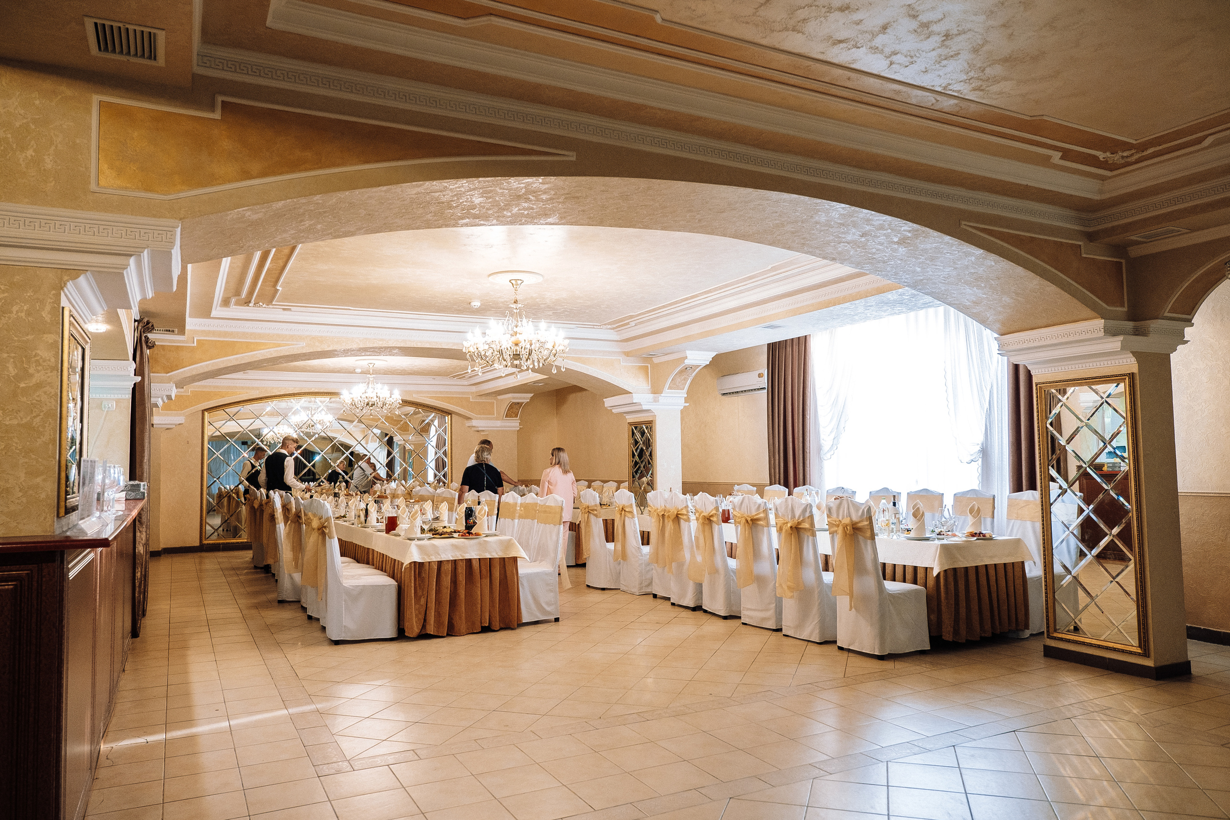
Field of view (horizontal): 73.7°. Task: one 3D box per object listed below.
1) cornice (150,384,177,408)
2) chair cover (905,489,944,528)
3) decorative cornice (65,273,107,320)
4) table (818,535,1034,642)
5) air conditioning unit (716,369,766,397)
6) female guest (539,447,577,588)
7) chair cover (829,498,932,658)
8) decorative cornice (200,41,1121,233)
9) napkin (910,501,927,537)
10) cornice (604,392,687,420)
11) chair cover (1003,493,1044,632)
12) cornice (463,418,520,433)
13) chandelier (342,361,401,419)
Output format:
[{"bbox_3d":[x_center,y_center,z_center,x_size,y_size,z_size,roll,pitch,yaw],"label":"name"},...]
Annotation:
[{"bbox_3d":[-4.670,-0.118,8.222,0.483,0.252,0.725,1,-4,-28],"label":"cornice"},{"bbox_3d":[2.716,1.288,7.595,0.570,1.080,0.460,1,-4,-28],"label":"chair cover"},{"bbox_3d":[-1.926,-0.400,3.005,0.090,0.080,0.720,1,-4,-27],"label":"decorative cornice"},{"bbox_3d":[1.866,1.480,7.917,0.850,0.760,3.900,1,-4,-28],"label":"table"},{"bbox_3d":[1.745,-0.386,11.078,0.220,0.285,1.060,1,-4,-27],"label":"air conditioning unit"},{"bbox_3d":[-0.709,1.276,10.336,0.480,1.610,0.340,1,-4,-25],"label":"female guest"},{"bbox_3d":[1.922,1.207,6.019,0.604,1.108,0.443,1,-4,-28],"label":"chair cover"},{"bbox_3d":[0.742,-1.221,4.029,5.006,0.100,0.080,1,-5,-25],"label":"decorative cornice"},{"bbox_3d":[2.446,0.878,6.630,0.134,0.280,0.120,-1,-4,9],"label":"napkin"},{"bbox_3d":[0.409,-0.042,10.917,0.866,0.267,0.785,1,-4,-28],"label":"cornice"},{"bbox_3d":[3.274,1.225,6.690,0.530,1.130,0.420,1,-4,-27],"label":"chair cover"},{"bbox_3d":[-2.364,0.323,15.710,1.000,0.250,0.600,1,-4,-28],"label":"cornice"},{"bbox_3d":[-3.622,-0.290,12.174,0.901,0.822,0.901,2,-5,-28],"label":"chandelier"}]

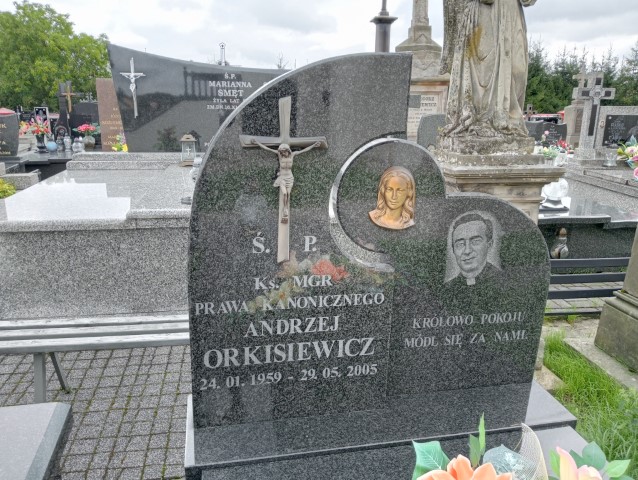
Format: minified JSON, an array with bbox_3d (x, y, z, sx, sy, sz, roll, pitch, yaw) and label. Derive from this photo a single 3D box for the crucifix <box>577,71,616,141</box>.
[{"bbox_3d":[3.289,-1.570,6.250,0.480,0.854,0.130,-1,16,-9],"label":"crucifix"}]

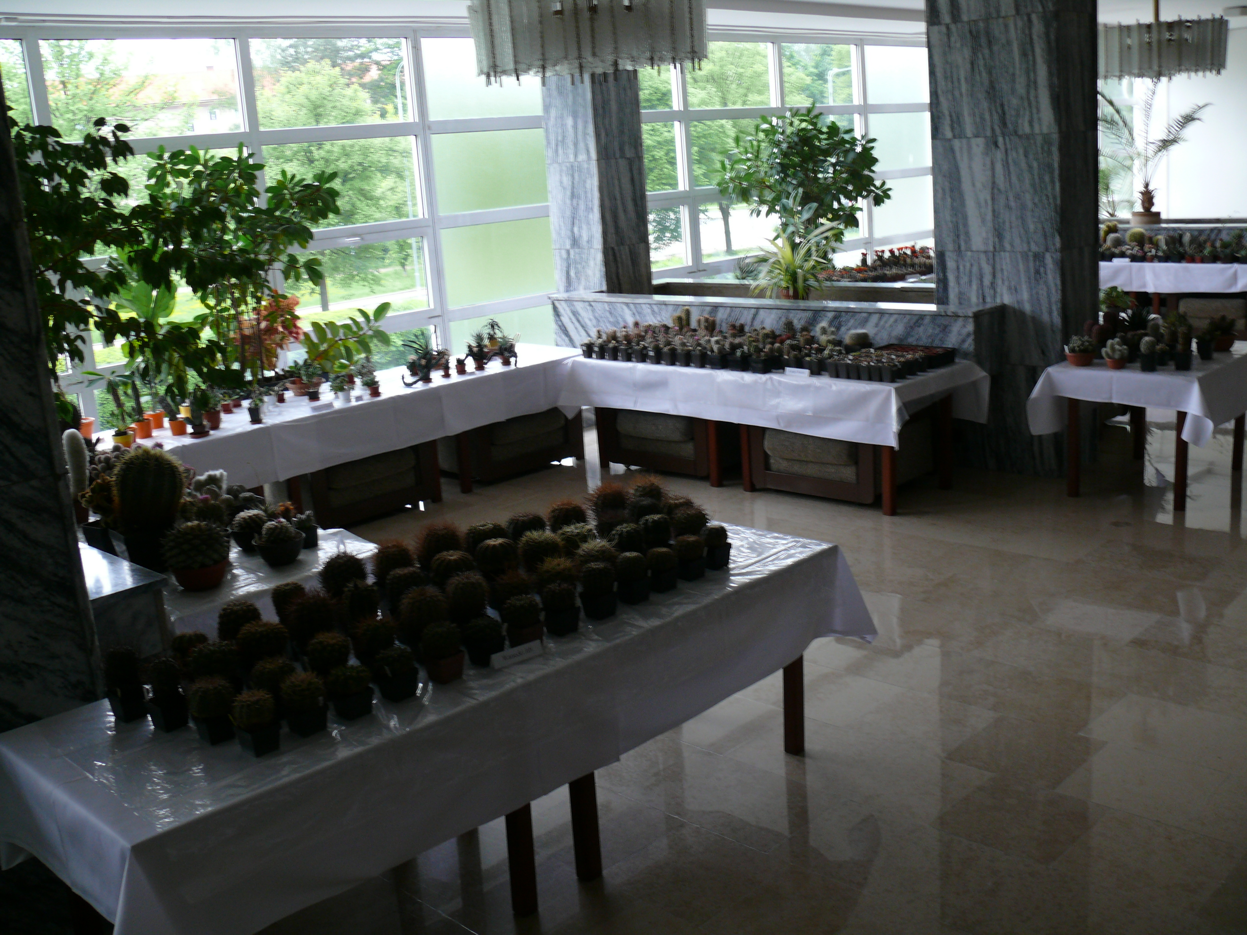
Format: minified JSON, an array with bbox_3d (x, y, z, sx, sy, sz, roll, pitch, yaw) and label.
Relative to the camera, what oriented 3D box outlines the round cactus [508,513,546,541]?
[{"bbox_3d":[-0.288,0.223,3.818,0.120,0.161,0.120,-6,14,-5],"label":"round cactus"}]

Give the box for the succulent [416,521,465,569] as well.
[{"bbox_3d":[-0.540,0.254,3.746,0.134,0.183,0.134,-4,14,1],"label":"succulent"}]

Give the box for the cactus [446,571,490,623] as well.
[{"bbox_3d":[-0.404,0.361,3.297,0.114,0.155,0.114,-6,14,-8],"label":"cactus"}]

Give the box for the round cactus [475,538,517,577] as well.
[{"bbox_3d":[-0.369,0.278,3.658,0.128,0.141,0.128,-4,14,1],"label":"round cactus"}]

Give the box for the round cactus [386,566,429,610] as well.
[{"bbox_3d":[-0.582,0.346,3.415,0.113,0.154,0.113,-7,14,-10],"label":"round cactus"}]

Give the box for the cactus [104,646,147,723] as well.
[{"bbox_3d":[-1.171,0.505,2.956,0.091,0.174,0.091,10,20,44],"label":"cactus"}]

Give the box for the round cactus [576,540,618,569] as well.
[{"bbox_3d":[-0.079,0.269,3.720,0.121,0.103,0.121,-4,13,1],"label":"round cactus"}]

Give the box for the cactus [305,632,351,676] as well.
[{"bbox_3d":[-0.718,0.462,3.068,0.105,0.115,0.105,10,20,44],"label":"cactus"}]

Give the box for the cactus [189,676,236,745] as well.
[{"bbox_3d":[-0.935,0.549,2.888,0.103,0.140,0.103,10,19,44],"label":"cactus"}]

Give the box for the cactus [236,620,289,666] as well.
[{"bbox_3d":[-0.909,0.445,3.175,0.131,0.115,0.131,10,19,44],"label":"cactus"}]

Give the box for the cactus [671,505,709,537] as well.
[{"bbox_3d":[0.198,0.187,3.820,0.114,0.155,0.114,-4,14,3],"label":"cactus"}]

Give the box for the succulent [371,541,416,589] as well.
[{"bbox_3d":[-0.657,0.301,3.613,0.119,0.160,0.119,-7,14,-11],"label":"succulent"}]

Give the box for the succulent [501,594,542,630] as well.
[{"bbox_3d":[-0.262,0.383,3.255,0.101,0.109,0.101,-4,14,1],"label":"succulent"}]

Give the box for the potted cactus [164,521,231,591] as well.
[{"bbox_3d":[-1.338,0.272,3.933,0.205,0.189,0.205,-9,14,-19],"label":"potted cactus"}]

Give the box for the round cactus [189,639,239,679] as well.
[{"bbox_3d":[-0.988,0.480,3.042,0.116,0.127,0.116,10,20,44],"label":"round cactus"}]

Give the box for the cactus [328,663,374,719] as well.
[{"bbox_3d":[-0.632,0.509,2.904,0.106,0.110,0.106,-4,14,1],"label":"cactus"}]

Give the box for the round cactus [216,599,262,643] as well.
[{"bbox_3d":[-1.012,0.409,3.319,0.116,0.127,0.116,-4,13,1],"label":"round cactus"}]

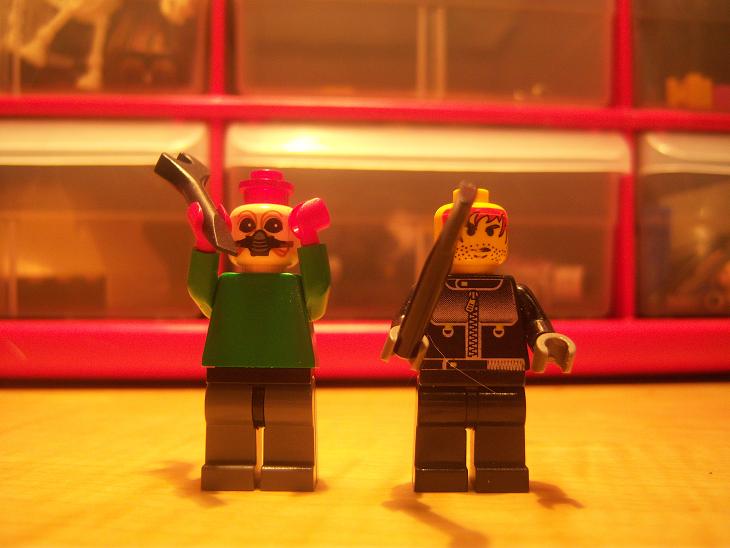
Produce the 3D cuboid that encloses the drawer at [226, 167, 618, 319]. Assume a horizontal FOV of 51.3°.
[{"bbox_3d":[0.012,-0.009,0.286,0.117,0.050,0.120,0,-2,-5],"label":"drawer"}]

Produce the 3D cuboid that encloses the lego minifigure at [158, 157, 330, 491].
[{"bbox_3d":[-0.016,0.007,0.105,0.023,0.044,0.018,0,-2,-1],"label":"lego minifigure"}]

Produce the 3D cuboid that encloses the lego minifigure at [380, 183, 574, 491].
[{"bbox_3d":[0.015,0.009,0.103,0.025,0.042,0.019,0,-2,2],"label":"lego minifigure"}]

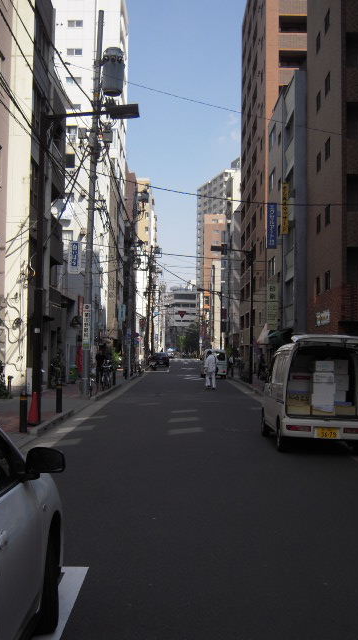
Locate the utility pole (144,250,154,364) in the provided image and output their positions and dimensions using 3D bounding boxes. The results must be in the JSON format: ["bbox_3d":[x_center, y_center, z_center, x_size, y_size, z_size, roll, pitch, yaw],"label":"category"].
[{"bbox_3d":[-2.925,-1.212,76.202,0.400,11.000,0.400,1,-2,0],"label":"utility pole"}]

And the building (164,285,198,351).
[{"bbox_3d":[1.061,0.656,305.467,15.000,25.500,14.000,1,-2,0],"label":"building"}]

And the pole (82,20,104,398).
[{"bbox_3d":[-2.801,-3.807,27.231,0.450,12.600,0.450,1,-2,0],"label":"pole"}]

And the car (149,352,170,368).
[{"bbox_3d":[-1.753,3.620,74.027,1.700,1.450,4.400,1,-2,0],"label":"car"}]

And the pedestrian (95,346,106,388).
[{"bbox_3d":[-3.246,1.930,34.530,0.500,1.660,0.380,1,-2,0],"label":"pedestrian"}]

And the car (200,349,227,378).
[{"bbox_3d":[2.054,2.581,49.282,1.520,1.800,3.500,1,-2,0],"label":"car"}]

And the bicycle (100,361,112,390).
[{"bbox_3d":[-2.821,2.148,32.019,0.550,1.050,1.700,1,-2,0],"label":"bicycle"}]

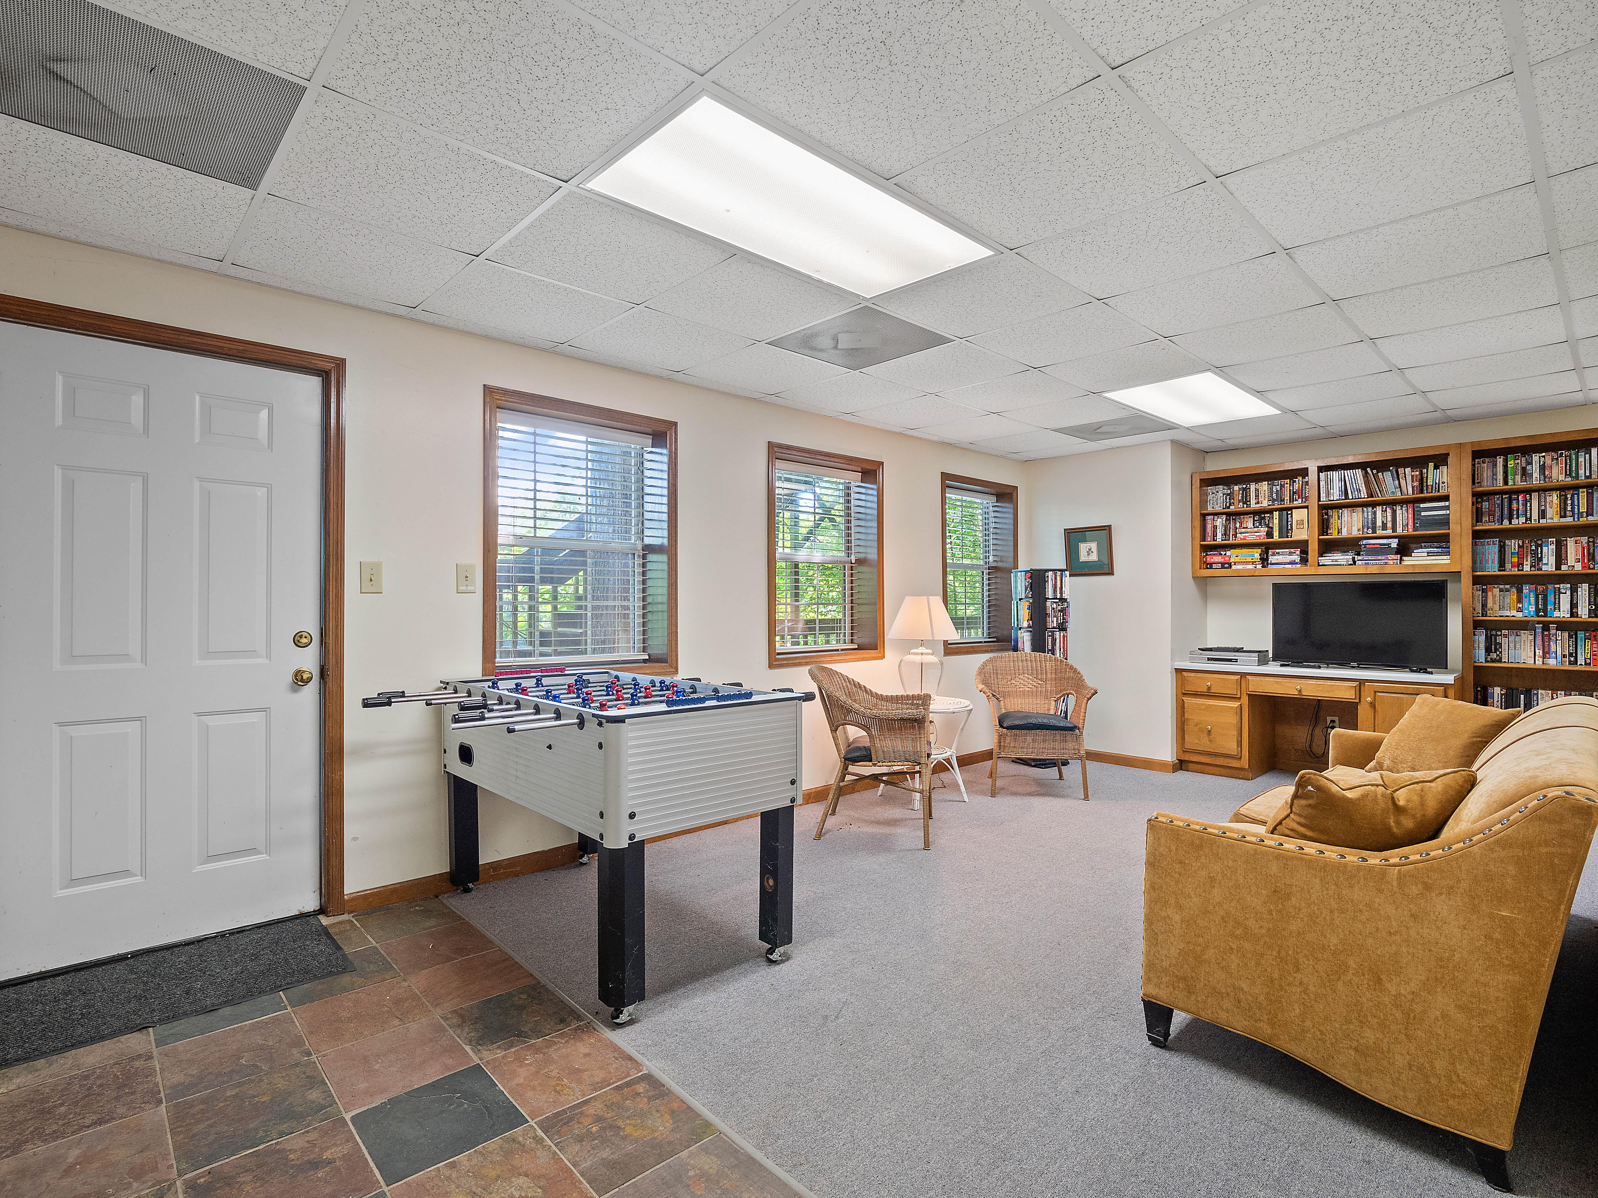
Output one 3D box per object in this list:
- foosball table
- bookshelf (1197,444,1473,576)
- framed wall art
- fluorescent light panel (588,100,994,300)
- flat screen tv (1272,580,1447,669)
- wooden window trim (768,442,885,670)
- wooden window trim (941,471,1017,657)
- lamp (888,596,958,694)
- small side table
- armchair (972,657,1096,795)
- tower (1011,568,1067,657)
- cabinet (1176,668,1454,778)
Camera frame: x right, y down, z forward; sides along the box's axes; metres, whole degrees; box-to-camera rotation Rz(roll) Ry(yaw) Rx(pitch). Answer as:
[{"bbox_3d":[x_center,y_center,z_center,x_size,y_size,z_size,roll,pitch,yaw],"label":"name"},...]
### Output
[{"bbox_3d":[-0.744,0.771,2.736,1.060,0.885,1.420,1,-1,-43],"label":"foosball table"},{"bbox_3d":[3.568,-0.550,5.081,1.495,0.780,0.290,0,-1,44],"label":"bookshelf"},{"bbox_3d":[2.215,-0.364,5.666,0.030,0.378,0.385,1,-1,-44],"label":"framed wall art"},{"bbox_3d":[0.027,-1.172,2.277,1.190,0.050,0.570,1,-1,-42],"label":"fluorescent light panel"},{"bbox_3d":[3.582,0.170,4.759,0.901,0.550,0.100,0,-1,44],"label":"flat screen tv"},{"bbox_3d":[0.175,-0.249,4.611,0.995,1.315,0.130,1,-1,-42],"label":"wooden window trim"},{"bbox_3d":[1.381,-0.245,5.684,0.980,1.325,0.130,1,-1,-42],"label":"wooden window trim"},{"bbox_3d":[0.768,0.311,4.570,0.430,0.670,0.430,0,0,0],"label":"lamp"},{"bbox_3d":[0.760,0.935,4.540,0.600,0.590,0.600,0,0,0],"label":"small side table"},{"bbox_3d":[1.522,0.805,4.820,0.730,0.860,0.660,0,0,8],"label":"armchair"},{"bbox_3d":[1.843,0.512,5.600,0.330,1.460,0.330,0,-1,-20],"label":"tower"},{"bbox_3d":[3.446,0.856,4.960,1.508,0.770,0.600,0,-1,44],"label":"cabinet"}]

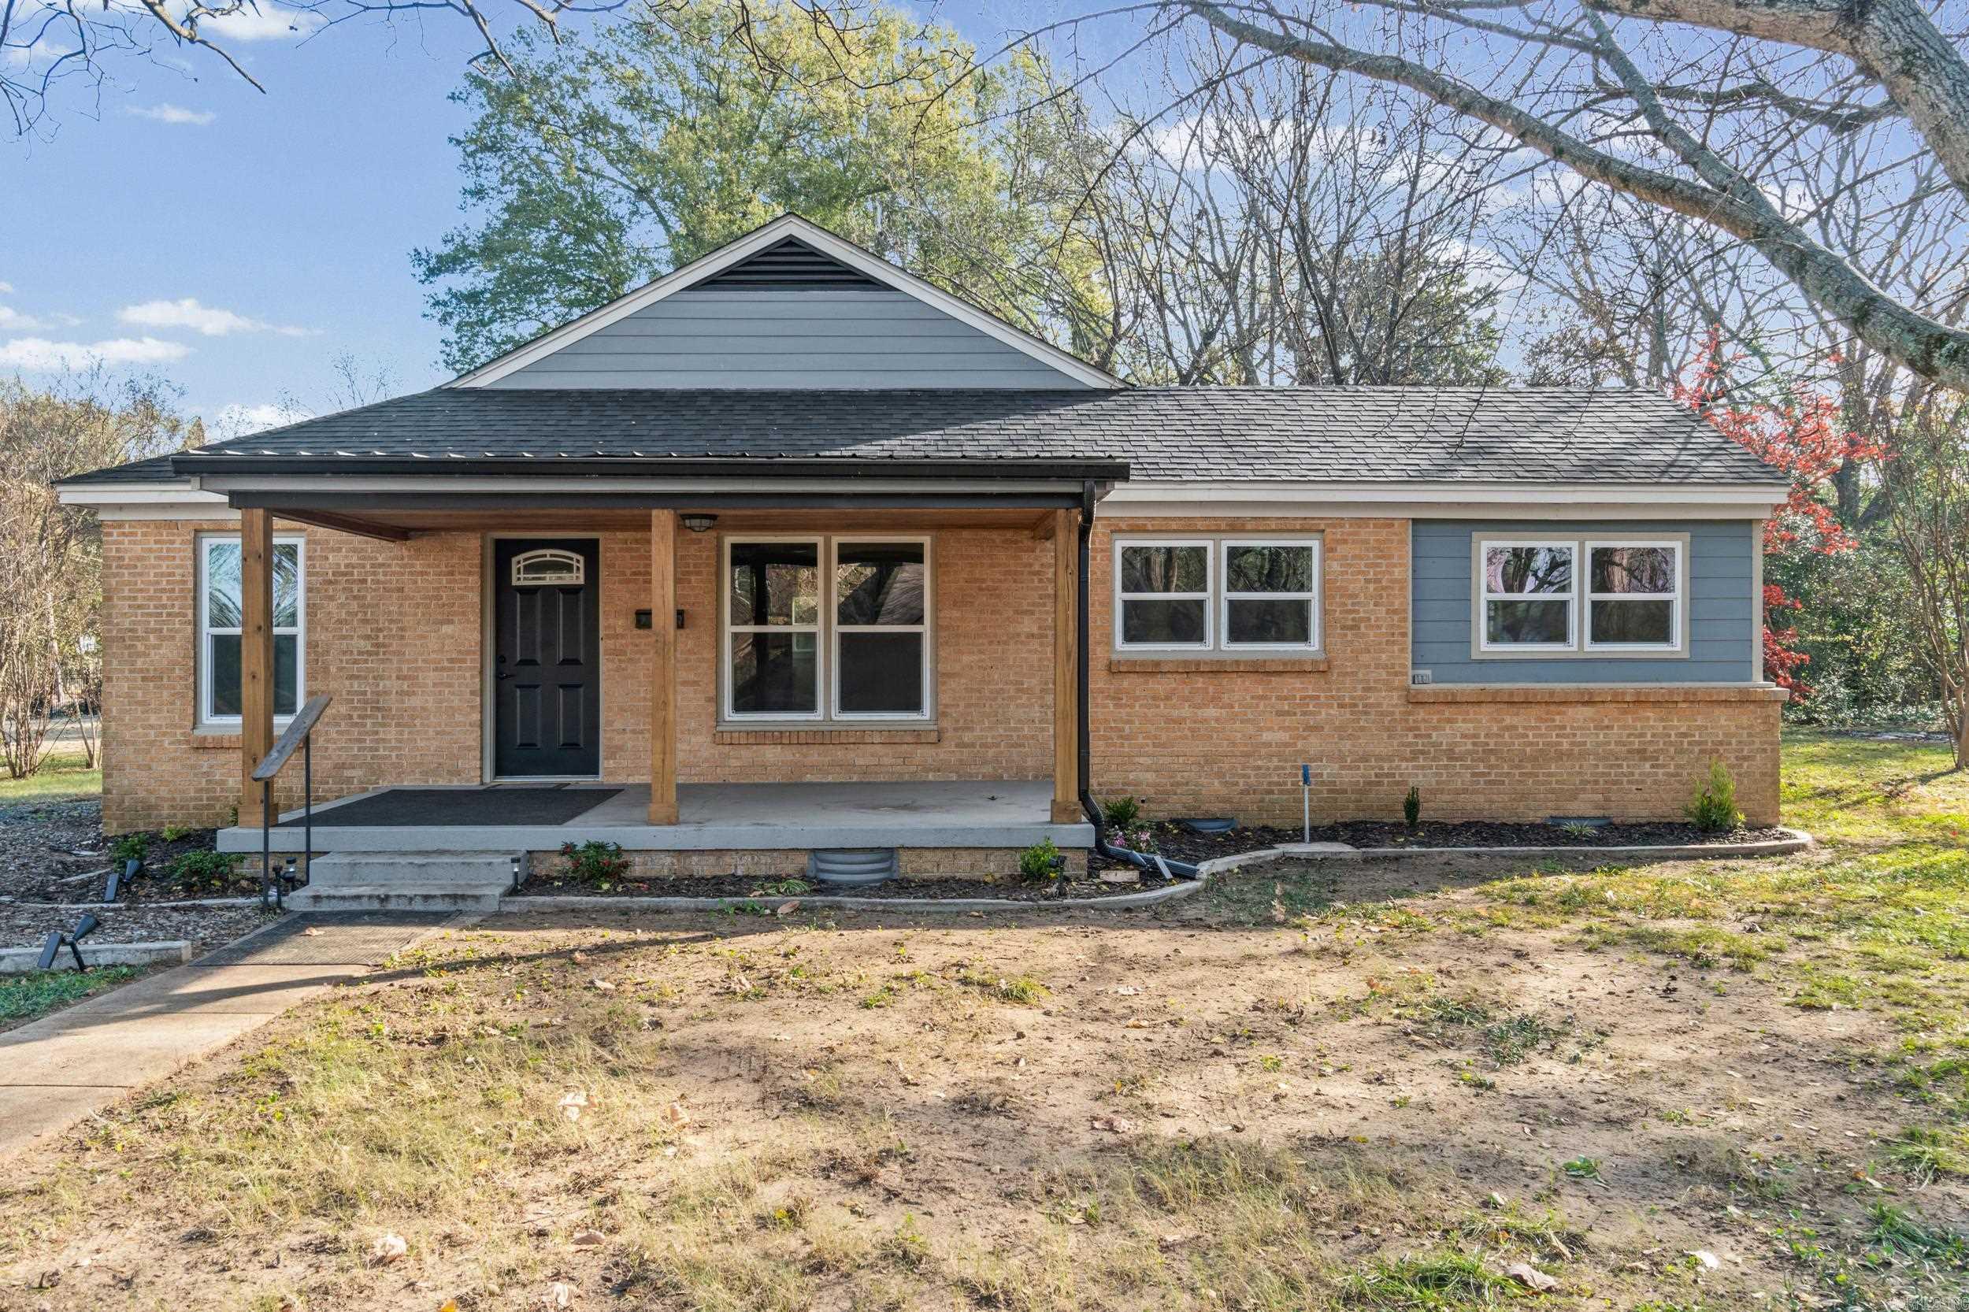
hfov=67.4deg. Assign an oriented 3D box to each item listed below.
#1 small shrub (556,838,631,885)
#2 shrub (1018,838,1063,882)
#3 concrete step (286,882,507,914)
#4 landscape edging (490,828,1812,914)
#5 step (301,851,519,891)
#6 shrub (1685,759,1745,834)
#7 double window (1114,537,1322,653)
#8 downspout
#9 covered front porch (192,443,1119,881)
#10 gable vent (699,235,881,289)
[{"bbox_3d":[-2.480,1.317,9.400,0.430,0.290,0.400,0,0,-3],"label":"small shrub"},{"bbox_3d":[0.366,1.311,9.500,0.285,0.280,0.280,0,0,-3],"label":"shrub"},{"bbox_3d":[-3.530,1.470,8.970,1.260,0.120,0.380,0,0,-3],"label":"concrete step"},{"bbox_3d":[1.840,1.495,10.820,9.700,0.170,3.750,0,0,-3],"label":"landscape edging"},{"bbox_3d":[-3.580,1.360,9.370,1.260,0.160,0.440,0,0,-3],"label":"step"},{"bbox_3d":[6.210,1.196,12.550,0.470,0.620,0.450,0,0,-3],"label":"shrub"},{"bbox_3d":[2.030,-0.525,12.770,1.800,1.010,0.100,0,0,-3],"label":"double window"},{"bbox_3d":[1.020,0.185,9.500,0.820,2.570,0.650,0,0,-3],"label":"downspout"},{"bbox_3d":[-2.100,0.080,10.900,5.800,2.750,3.450,0,0,-3],"label":"covered front porch"},{"bbox_3d":[-1.980,-3.990,14.950,1.920,0.540,0.100,0,0,-3],"label":"gable vent"}]

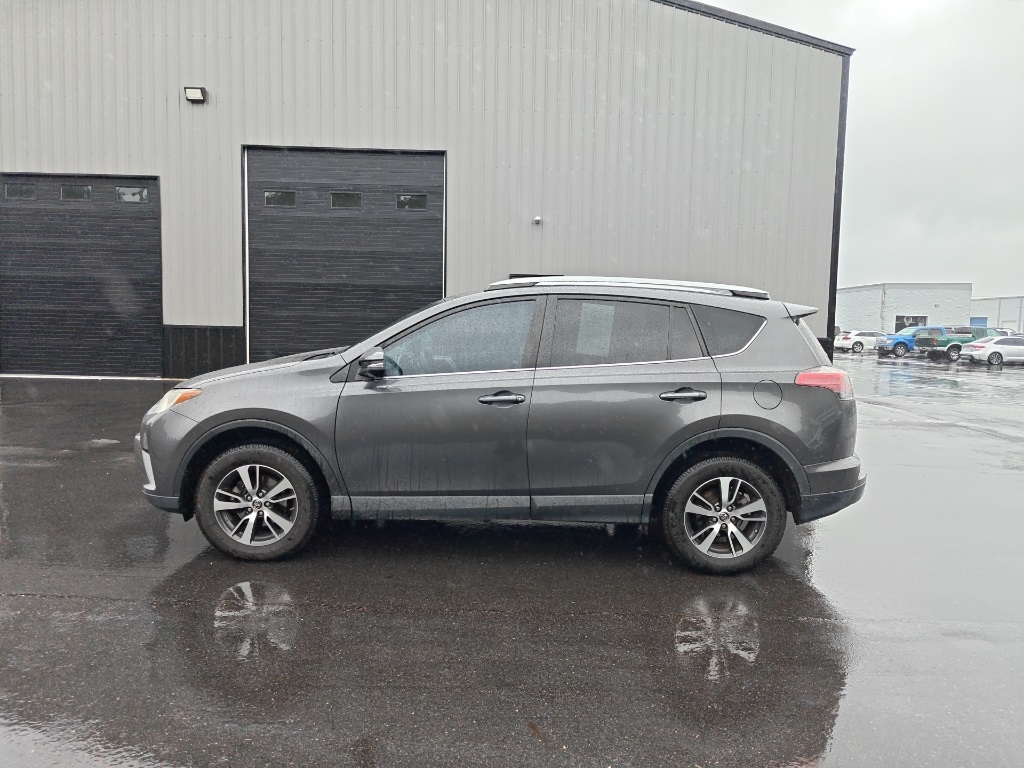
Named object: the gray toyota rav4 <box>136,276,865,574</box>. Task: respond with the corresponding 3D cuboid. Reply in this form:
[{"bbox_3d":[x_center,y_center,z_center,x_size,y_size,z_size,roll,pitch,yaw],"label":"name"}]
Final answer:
[{"bbox_3d":[-0.095,0.153,4.725,4.610,1.705,1.870,1,5,0],"label":"gray toyota rav4"}]

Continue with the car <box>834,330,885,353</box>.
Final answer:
[{"bbox_3d":[25.990,-3.050,49.300,4.800,1.610,1.900,1,5,0],"label":"car"}]

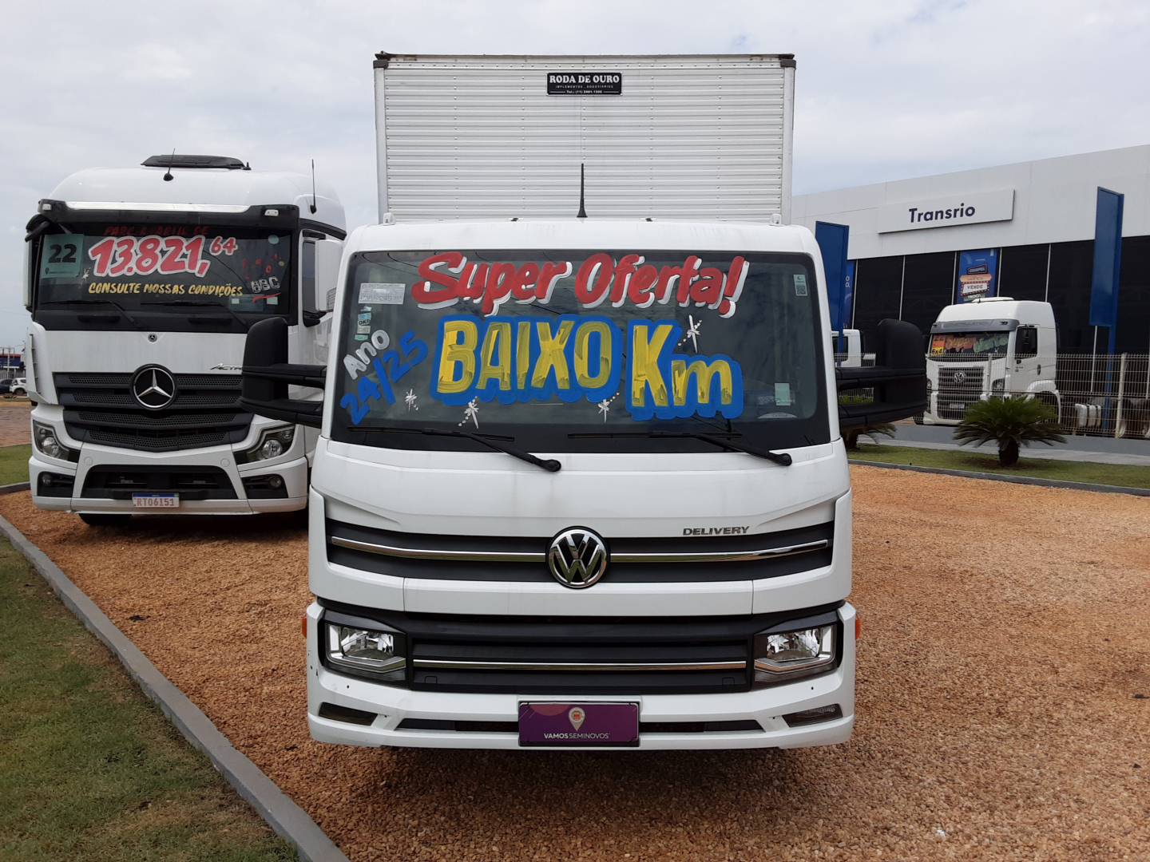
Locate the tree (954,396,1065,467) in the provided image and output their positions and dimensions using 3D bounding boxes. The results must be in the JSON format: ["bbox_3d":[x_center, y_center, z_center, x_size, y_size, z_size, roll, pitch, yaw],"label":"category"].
[{"bbox_3d":[6.491,0.007,13.900,1.650,1.070,1.600,0,5,0],"label":"tree"}]

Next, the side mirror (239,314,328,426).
[{"bbox_3d":[-1.176,-0.240,3.768,0.340,0.450,0.230,0,5,1],"label":"side mirror"}]

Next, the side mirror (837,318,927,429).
[{"bbox_3d":[1.225,-0.225,3.709,0.360,0.450,0.230,0,5,1],"label":"side mirror"}]

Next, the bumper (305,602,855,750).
[{"bbox_3d":[0.017,0.862,3.433,2.080,0.470,0.440,0,5,1],"label":"bumper"}]

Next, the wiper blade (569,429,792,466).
[{"bbox_3d":[0.376,0.056,3.404,0.820,0.140,0.130,0,5,1],"label":"wiper blade"}]

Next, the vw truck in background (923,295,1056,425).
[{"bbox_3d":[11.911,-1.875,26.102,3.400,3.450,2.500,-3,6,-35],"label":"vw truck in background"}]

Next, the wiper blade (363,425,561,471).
[{"bbox_3d":[-0.458,0.053,3.446,0.790,0.170,0.130,1,5,13],"label":"wiper blade"}]

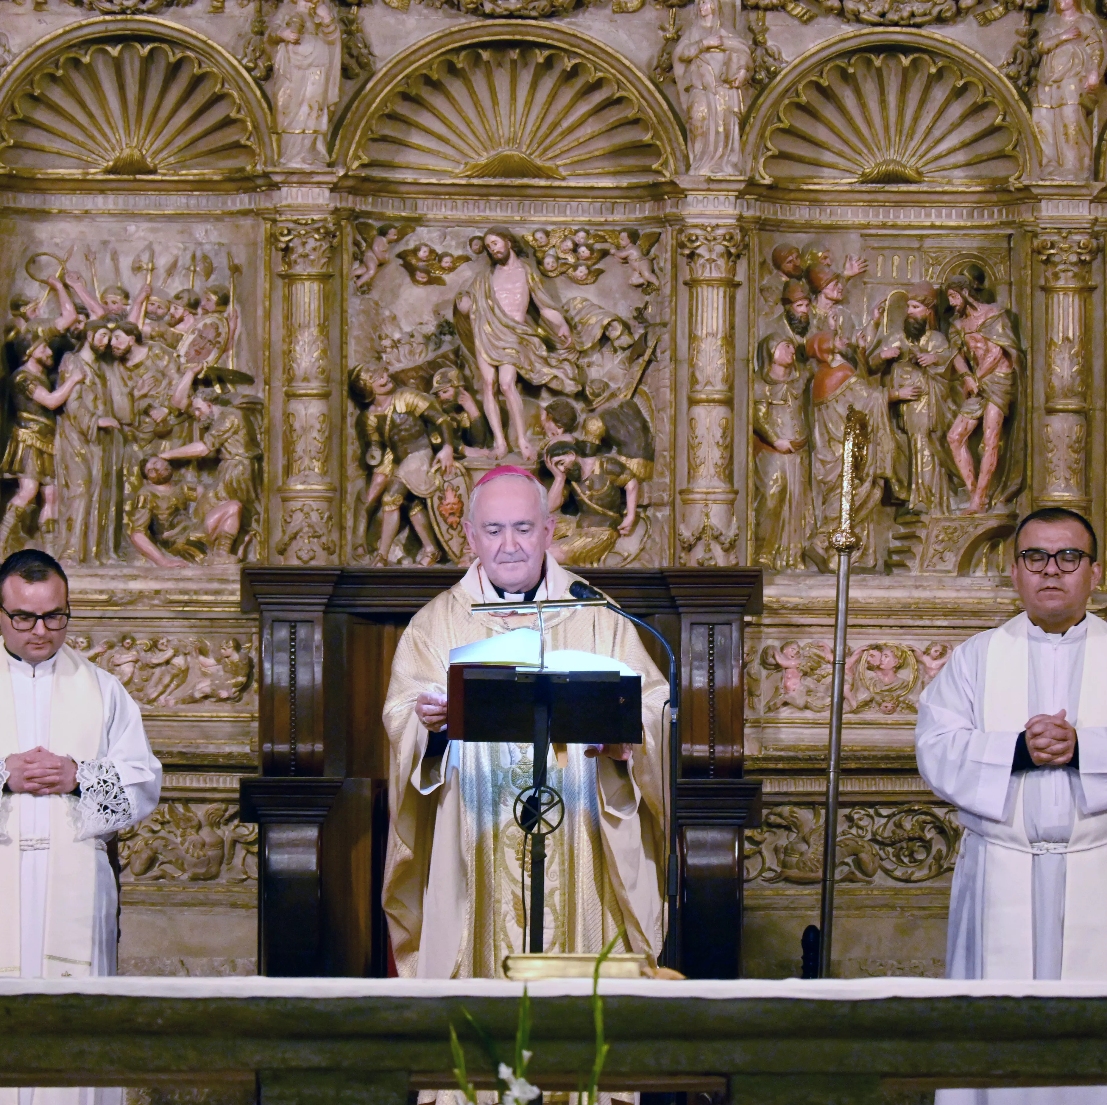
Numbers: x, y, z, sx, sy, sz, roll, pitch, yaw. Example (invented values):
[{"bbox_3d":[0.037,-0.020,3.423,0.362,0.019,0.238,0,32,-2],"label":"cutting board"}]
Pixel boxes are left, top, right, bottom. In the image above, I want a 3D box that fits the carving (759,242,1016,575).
[{"bbox_3d":[0.678,-0.289,34.700,0.530,0.665,0.170,0,-1,0],"label":"carving"}]

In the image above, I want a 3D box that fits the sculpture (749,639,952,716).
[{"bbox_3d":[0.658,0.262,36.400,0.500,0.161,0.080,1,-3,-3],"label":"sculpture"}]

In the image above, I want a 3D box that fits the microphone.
[{"bbox_3d":[0.176,0.762,33.200,0.340,1.420,0.250,-1,-2,41],"label":"microphone"}]

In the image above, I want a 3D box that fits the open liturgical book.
[{"bbox_3d":[-0.022,0.251,33.150,0.370,0.080,0.270,0,-29,0],"label":"open liturgical book"}]

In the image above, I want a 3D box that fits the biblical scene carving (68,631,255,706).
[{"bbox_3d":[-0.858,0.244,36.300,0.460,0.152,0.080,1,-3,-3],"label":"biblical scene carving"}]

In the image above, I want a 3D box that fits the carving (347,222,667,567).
[{"bbox_3d":[-0.098,-0.329,36.400,0.674,0.728,0.170,1,-3,-3],"label":"carving"}]

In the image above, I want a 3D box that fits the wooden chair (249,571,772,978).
[{"bbox_3d":[-0.111,0.777,35.700,1.087,1.463,0.750,0,-3,0],"label":"wooden chair"}]

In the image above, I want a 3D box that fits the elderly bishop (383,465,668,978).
[{"bbox_3d":[-0.054,0.682,33.550,0.560,1.700,0.480,0,-1,0],"label":"elderly bishop"}]

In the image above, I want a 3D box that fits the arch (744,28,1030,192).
[{"bbox_3d":[0.709,-0.938,36.500,0.616,0.328,0.200,1,-3,-3],"label":"arch"}]

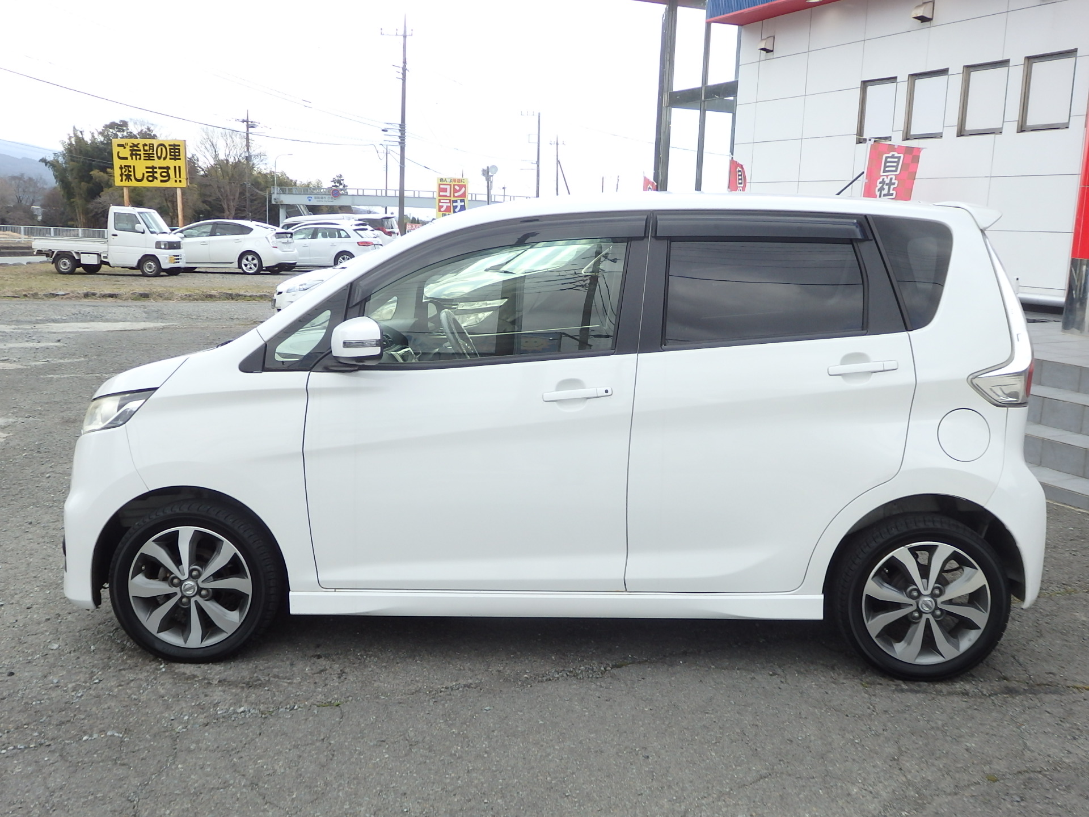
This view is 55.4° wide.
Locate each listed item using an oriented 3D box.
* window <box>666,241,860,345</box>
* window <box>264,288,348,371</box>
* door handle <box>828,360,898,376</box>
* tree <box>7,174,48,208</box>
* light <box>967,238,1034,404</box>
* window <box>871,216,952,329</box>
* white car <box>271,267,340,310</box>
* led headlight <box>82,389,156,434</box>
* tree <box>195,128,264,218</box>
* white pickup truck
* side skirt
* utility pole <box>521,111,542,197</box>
[{"bbox_3d":[0.702,-0.373,3.308,0.655,0.355,0.040,2,0,-1],"label":"window"},{"bbox_3d":[-0.774,-0.260,3.377,0.275,0.280,0.050,1,-2,7],"label":"window"},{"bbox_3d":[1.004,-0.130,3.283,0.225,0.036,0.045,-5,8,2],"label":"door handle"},{"bbox_3d":[-57.339,-22.987,115.542,4.520,6.060,4.520,2,10,0],"label":"tree"},{"bbox_3d":[1.470,-0.279,3.372,0.215,0.545,0.180,1,8,1],"label":"light"},{"bbox_3d":[1.181,-0.436,3.327,0.270,0.360,0.050,2,-3,-1],"label":"window"},{"bbox_3d":[-1.900,-1.661,14.302,3.600,1.490,1.550,-2,11,-21],"label":"white car"},{"bbox_3d":[-1.433,-0.001,3.503,0.360,0.200,0.360,2,10,-1],"label":"led headlight"},{"bbox_3d":[-26.777,-19.116,88.833,5.770,9.300,5.770,2,10,0],"label":"tree"},{"bbox_3d":[-11.069,-4.331,26.610,3.395,1.800,1.475,2,10,4],"label":"white pickup truck"},{"bbox_3d":[0.043,0.641,3.445,1.760,0.105,0.090,2,10,-1],"label":"side skirt"},{"bbox_3d":[-1.308,-19.335,90.994,1.750,12.900,0.400,2,9,0],"label":"utility pole"}]

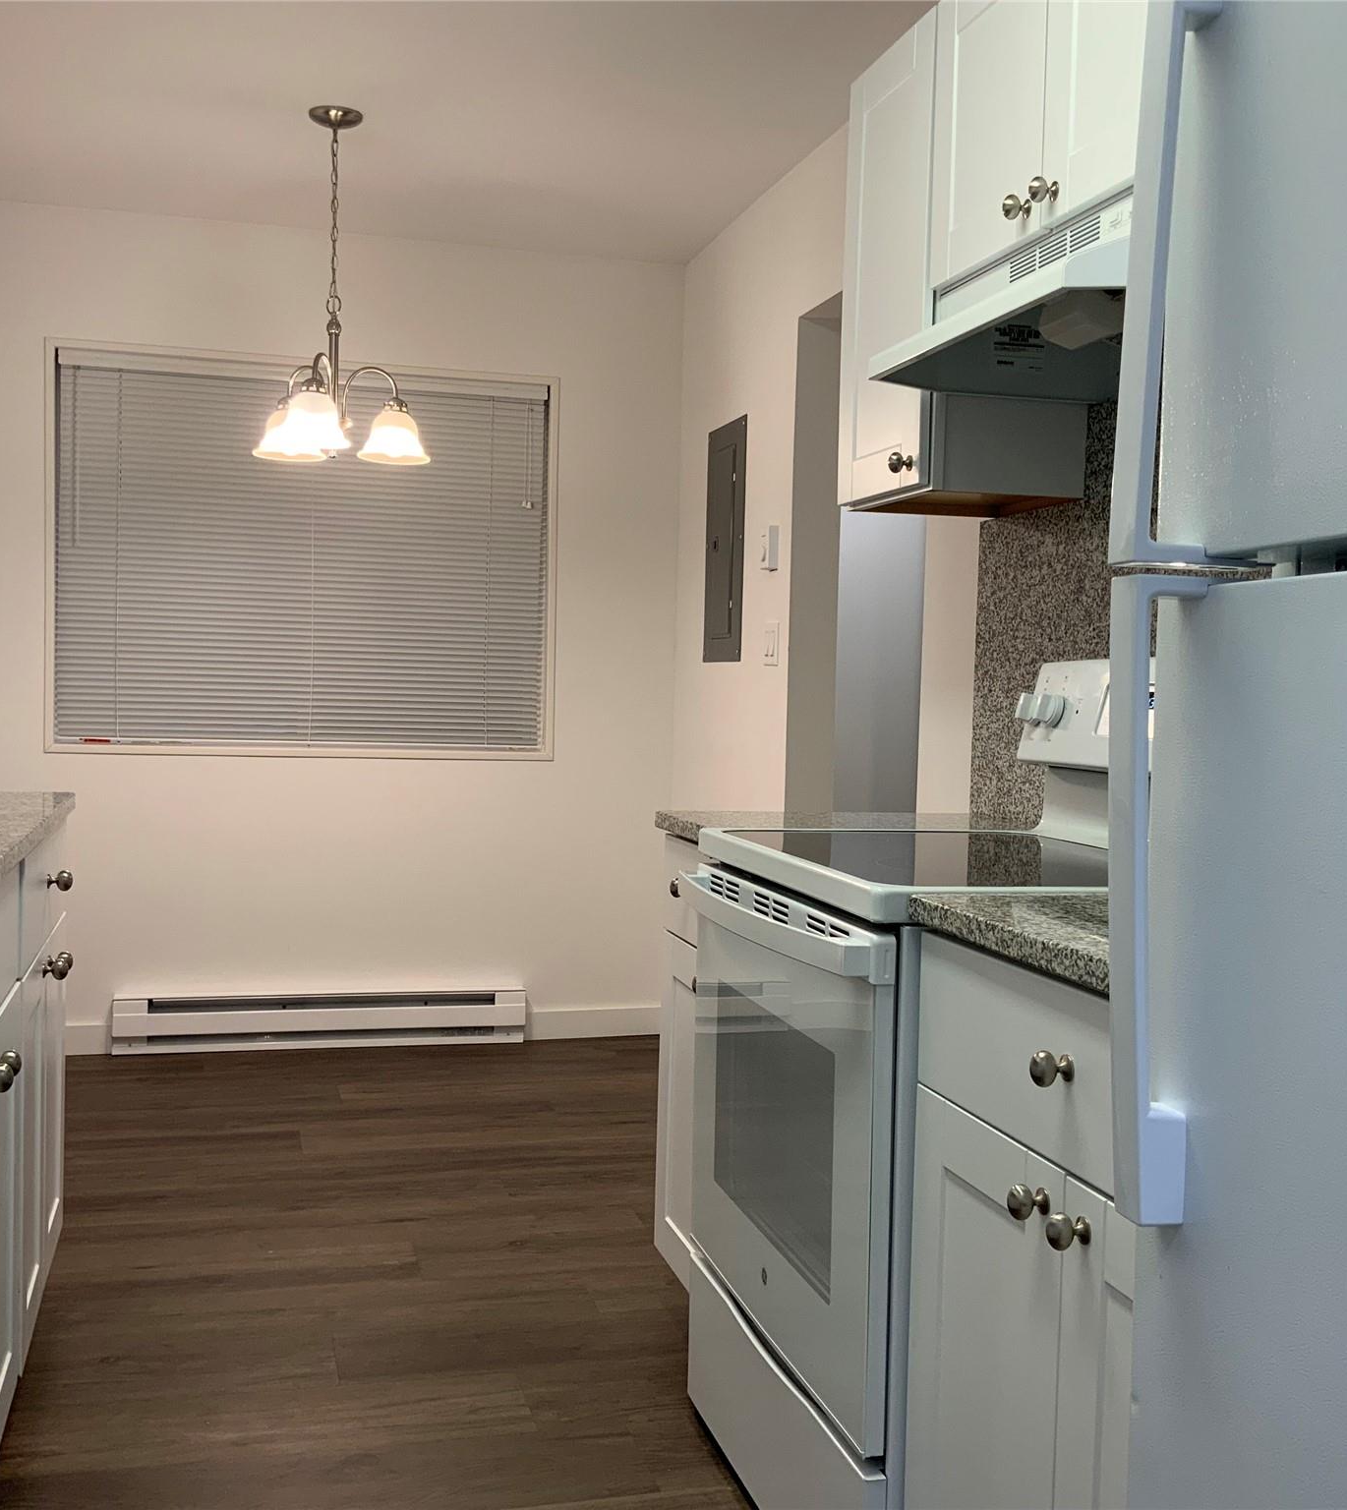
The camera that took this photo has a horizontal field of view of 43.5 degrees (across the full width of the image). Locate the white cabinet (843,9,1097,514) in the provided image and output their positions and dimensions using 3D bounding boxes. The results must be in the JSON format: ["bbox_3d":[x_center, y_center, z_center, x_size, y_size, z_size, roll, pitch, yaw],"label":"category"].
[{"bbox_3d":[0.517,-0.821,2.920,0.322,0.760,0.376,1,3,-15],"label":"white cabinet"}]

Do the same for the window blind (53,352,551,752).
[{"bbox_3d":[-1.100,-0.595,5.108,1.454,1.142,0.045,1,3,-15],"label":"window blind"}]

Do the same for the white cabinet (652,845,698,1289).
[{"bbox_3d":[0.332,0.587,2.950,0.634,0.889,0.388,1,3,-15],"label":"white cabinet"}]

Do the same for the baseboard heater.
[{"bbox_3d":[-1.058,0.807,5.132,1.222,0.170,0.071,1,3,-15],"label":"baseboard heater"}]

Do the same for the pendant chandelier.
[{"bbox_3d":[-0.788,-1.105,3.984,0.429,0.814,0.433,1,3,-15],"label":"pendant chandelier"}]

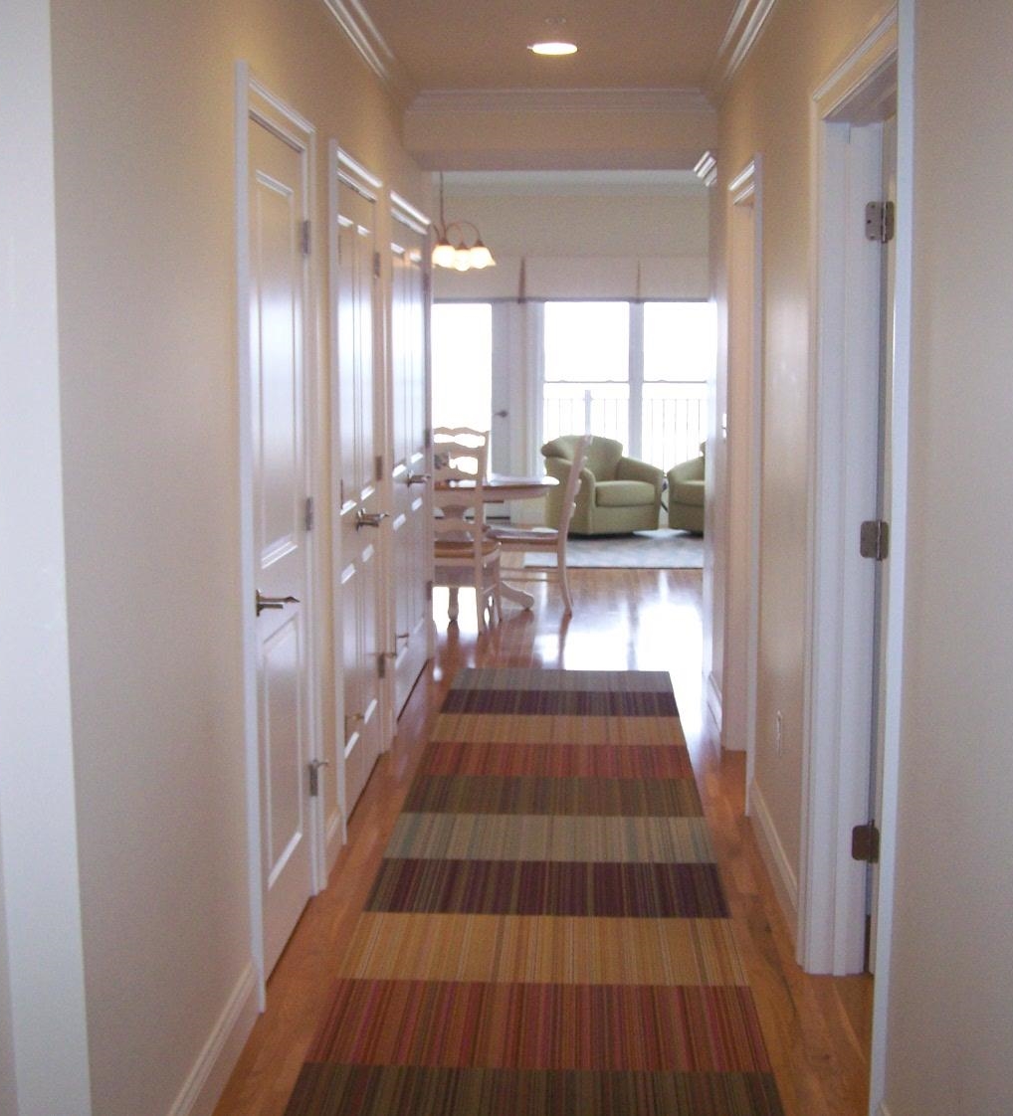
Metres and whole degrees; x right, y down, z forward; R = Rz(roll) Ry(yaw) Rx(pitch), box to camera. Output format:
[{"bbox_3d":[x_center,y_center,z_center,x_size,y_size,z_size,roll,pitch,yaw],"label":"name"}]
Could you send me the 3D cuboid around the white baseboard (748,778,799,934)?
[{"bbox_3d":[0.781,0.857,4.711,0.016,0.155,1.270,0,7,3],"label":"white baseboard"}]

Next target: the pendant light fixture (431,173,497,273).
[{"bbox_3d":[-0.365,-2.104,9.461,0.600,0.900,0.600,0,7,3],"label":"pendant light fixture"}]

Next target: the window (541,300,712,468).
[{"bbox_3d":[1.125,-1.491,14.190,1.657,1.557,0.100,0,8,3],"label":"window"}]

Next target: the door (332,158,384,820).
[{"bbox_3d":[-0.518,-0.199,5.529,0.045,2.040,1.010,0,7,3],"label":"door"}]

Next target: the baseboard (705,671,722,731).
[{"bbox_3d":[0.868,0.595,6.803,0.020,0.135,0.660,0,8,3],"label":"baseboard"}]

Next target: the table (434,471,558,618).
[{"bbox_3d":[-0.283,-0.074,9.751,1.200,0.760,1.200,0,7,3],"label":"table"}]

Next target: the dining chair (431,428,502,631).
[{"bbox_3d":[-0.295,-0.166,8.879,0.480,1.100,0.540,1,8,7],"label":"dining chair"}]

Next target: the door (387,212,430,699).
[{"bbox_3d":[-0.435,-0.421,7.175,0.042,2.040,1.450,0,8,3],"label":"door"}]

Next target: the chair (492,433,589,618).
[{"bbox_3d":[0.206,-0.213,9.700,0.590,1.045,0.460,1,7,6],"label":"chair"}]

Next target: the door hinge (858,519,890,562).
[{"bbox_3d":[0.879,-0.042,3.899,0.066,0.093,0.035,0,8,3],"label":"door hinge"}]

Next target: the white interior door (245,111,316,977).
[{"bbox_3d":[-0.581,-0.015,4.105,0.042,2.040,0.790,0,8,3],"label":"white interior door"}]

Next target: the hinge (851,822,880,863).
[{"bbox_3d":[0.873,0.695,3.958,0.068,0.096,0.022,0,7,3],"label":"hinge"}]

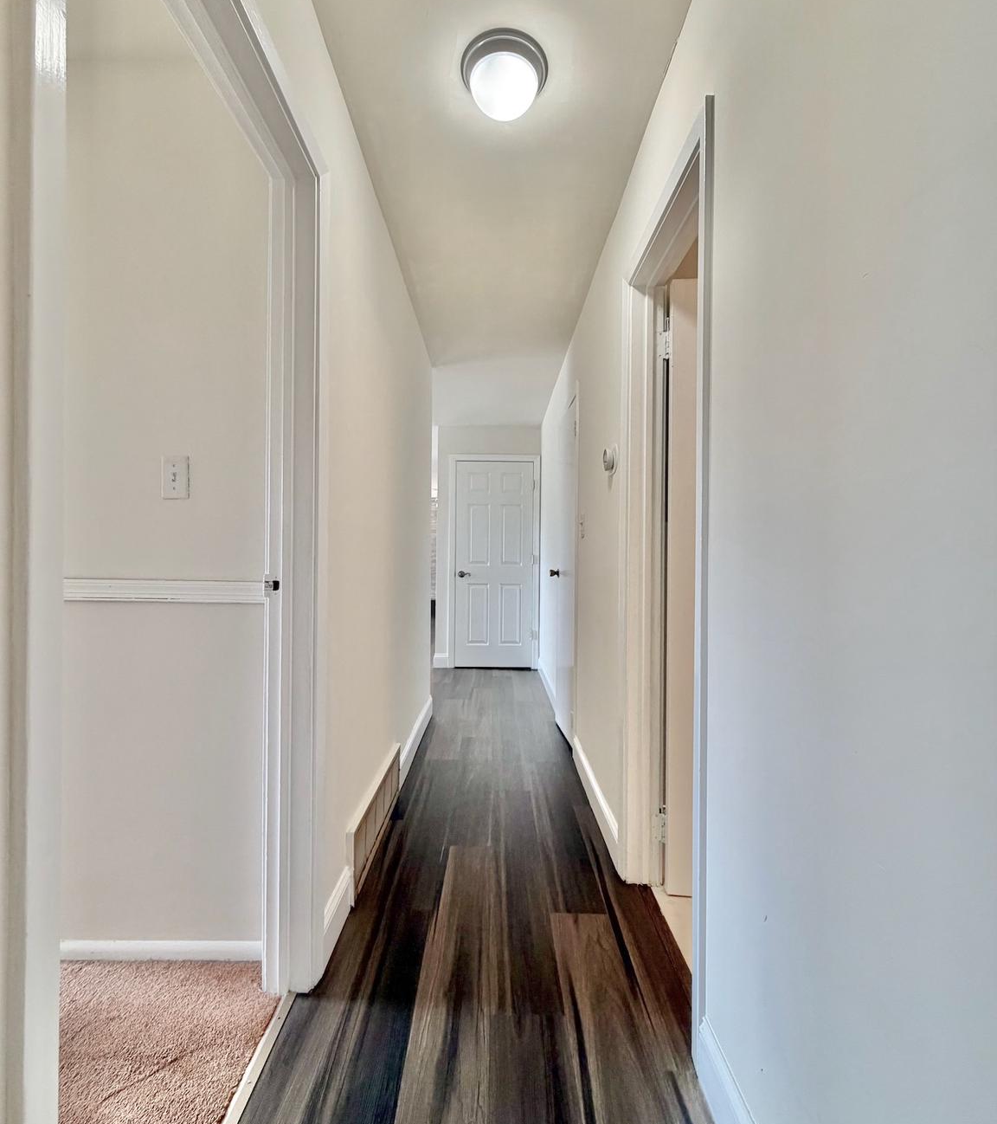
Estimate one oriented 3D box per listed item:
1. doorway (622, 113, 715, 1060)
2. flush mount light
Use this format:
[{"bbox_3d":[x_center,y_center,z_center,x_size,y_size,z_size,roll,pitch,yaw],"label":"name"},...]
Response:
[{"bbox_3d":[0.495,0.051,1.505,0.140,2.060,0.745,1,0,0],"label":"doorway"},{"bbox_3d":[0.018,-1.279,1.455,0.240,0.110,0.240,1,0,0],"label":"flush mount light"}]

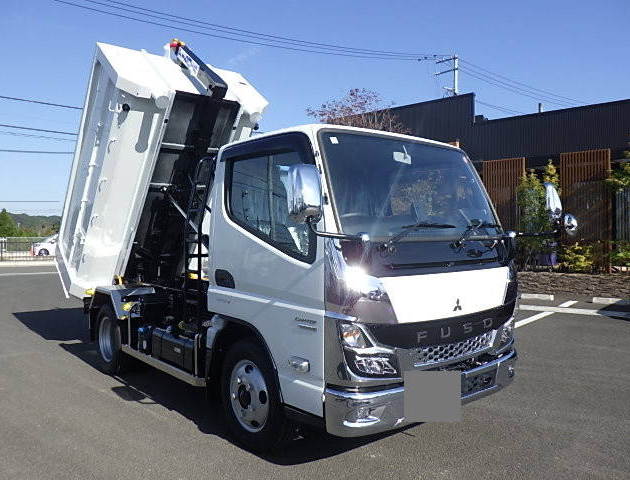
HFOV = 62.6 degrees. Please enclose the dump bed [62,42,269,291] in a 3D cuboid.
[{"bbox_3d":[-1.778,-0.522,6.016,1.680,2.870,1.190,-1,39,-40],"label":"dump bed"}]

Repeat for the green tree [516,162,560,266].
[{"bbox_3d":[5.243,-0.601,12.200,0.950,2.400,0.900,-1,0,43],"label":"green tree"}]

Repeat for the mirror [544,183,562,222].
[{"bbox_3d":[1.666,-0.268,3.623,0.090,0.265,0.165,-1,0,42],"label":"mirror"}]

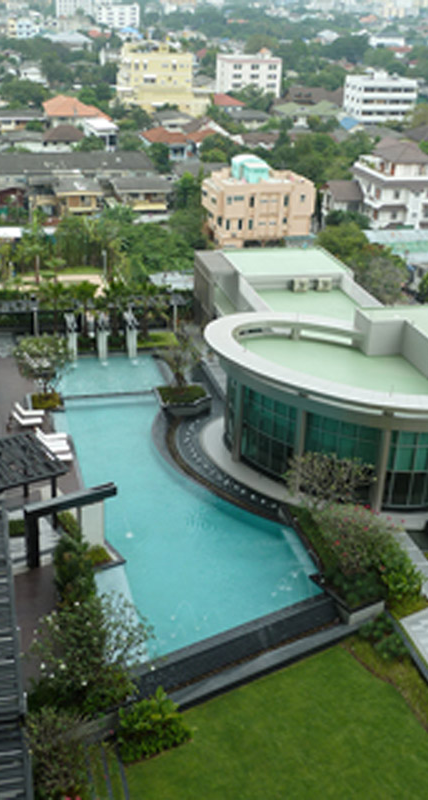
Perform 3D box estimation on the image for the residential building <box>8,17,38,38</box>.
[{"bbox_3d":[-88.735,-173.933,434.203,14.000,11.500,10.000,2,25,0],"label":"residential building"}]

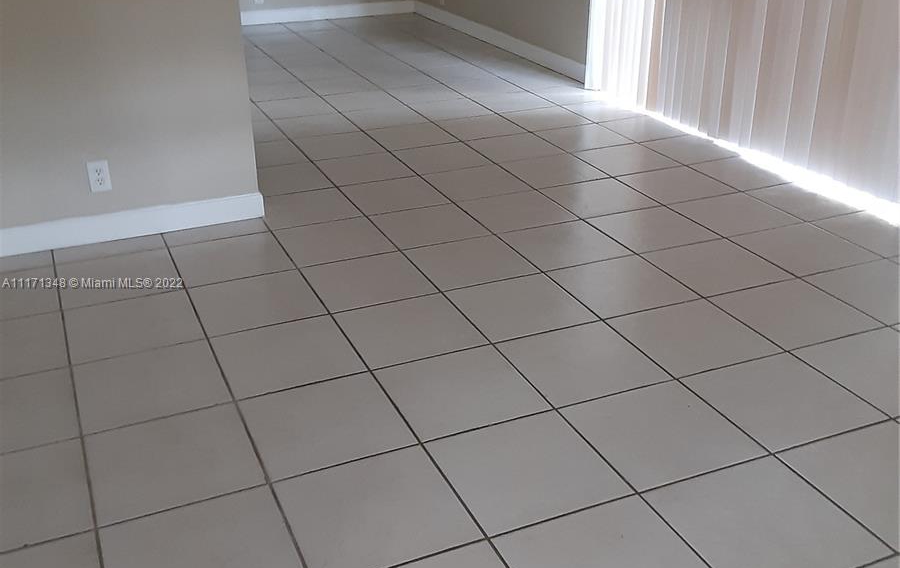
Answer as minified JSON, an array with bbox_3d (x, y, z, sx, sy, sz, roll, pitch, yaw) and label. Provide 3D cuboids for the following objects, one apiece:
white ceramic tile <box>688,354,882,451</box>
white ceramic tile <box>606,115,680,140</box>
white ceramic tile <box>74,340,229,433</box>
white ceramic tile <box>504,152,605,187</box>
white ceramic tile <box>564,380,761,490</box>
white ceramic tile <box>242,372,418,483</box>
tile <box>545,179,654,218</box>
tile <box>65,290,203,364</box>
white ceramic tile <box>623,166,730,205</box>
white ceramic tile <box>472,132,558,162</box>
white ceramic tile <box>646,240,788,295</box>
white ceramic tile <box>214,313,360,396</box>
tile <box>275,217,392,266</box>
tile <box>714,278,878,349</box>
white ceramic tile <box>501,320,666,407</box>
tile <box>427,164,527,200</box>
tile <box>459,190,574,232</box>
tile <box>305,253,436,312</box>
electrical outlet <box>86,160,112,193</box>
[{"bbox_3d":[0.937,0.327,2.662,0.401,0.010,0.401,-11,27,-21],"label":"white ceramic tile"},{"bbox_3d":[1.059,-0.835,5.101,0.365,0.010,0.398,-11,27,-21],"label":"white ceramic tile"},{"bbox_3d":[-0.878,0.294,2.749,0.396,0.010,0.396,-11,27,-21],"label":"white ceramic tile"},{"bbox_3d":[0.494,-0.543,4.500,0.402,0.010,0.402,-11,28,-21],"label":"white ceramic tile"},{"bbox_3d":[0.563,0.398,2.516,0.396,0.010,0.396,-11,27,-21],"label":"white ceramic tile"},{"bbox_3d":[-0.344,0.383,2.568,0.402,0.010,0.402,-11,28,-21],"label":"white ceramic tile"},{"bbox_3d":[0.655,-0.382,4.153,0.396,0.010,0.396,-11,27,-21],"label":"tile"},{"bbox_3d":[-1.038,0.137,3.090,0.401,0.010,0.401,-11,27,-21],"label":"tile"},{"bbox_3d":[1.034,-0.452,4.299,0.401,0.010,0.401,-11,27,-21],"label":"white ceramic tile"},{"bbox_3d":[0.337,-0.698,4.827,0.401,0.010,0.401,-11,27,-21],"label":"white ceramic tile"},{"bbox_3d":[0.981,-0.064,3.481,0.396,0.010,0.396,-11,27,-21],"label":"white ceramic tile"},{"bbox_3d":[-0.504,0.223,2.890,0.398,0.010,0.398,-11,27,-21],"label":"white ceramic tile"},{"bbox_3d":[-0.461,-0.168,3.714,0.396,0.010,0.396,-11,27,-21],"label":"tile"},{"bbox_3d":[1.147,0.096,3.144,0.401,0.010,0.401,-11,27,-21],"label":"tile"},{"bbox_3d":[0.400,0.238,2.852,0.396,0.010,0.396,-11,27,-21],"label":"white ceramic tile"},{"bbox_3d":[0.120,-0.470,4.343,0.396,0.010,0.396,-11,27,-21],"label":"tile"},{"bbox_3d":[0.285,-0.307,3.998,0.398,0.010,0.398,-11,27,-21],"label":"tile"},{"bbox_3d":[-0.293,-0.007,3.381,0.401,0.010,0.401,-11,27,-21],"label":"tile"},{"bbox_3d":[-1.350,-0.415,3.609,0.071,0.115,0.008,-11,27,-21],"label":"electrical outlet"}]

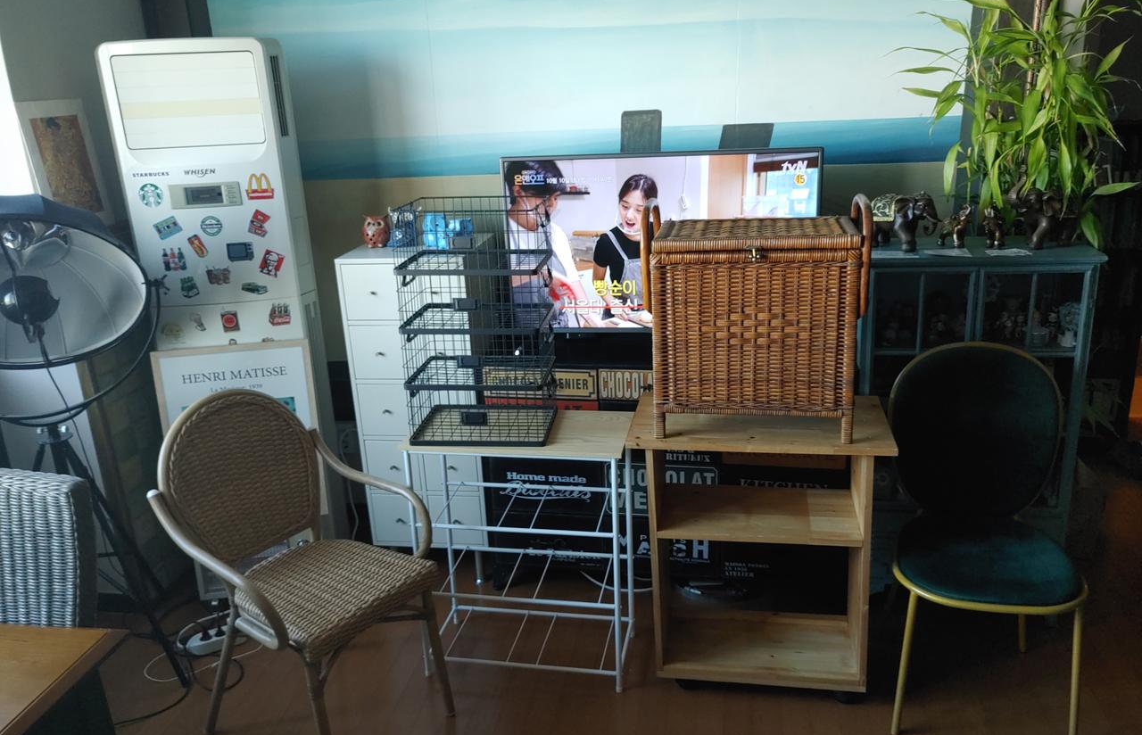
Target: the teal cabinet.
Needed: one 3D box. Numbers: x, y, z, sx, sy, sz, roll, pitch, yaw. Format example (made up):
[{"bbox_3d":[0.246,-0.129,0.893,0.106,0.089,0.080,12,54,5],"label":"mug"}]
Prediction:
[{"bbox_3d":[1.152,0.186,2.602,0.629,1.095,0.355,1,17,14],"label":"teal cabinet"}]

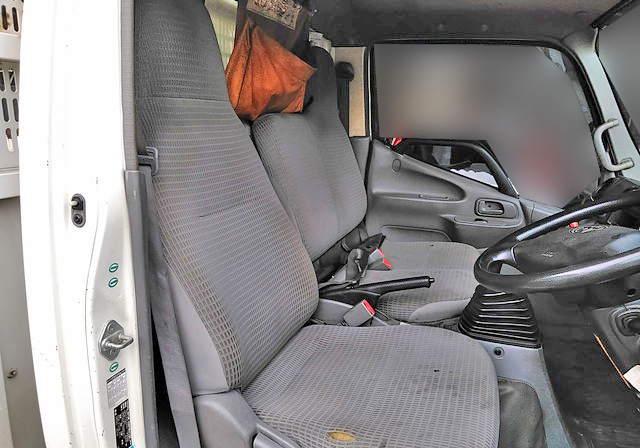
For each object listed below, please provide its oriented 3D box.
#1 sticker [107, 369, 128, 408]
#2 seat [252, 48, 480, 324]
[{"bbox_3d":[-0.336,0.274,0.829,0.004,0.052,0.043,3,12,19],"label":"sticker"},{"bbox_3d":[0.216,-0.170,1.803,0.760,0.960,0.780,3,12,19],"label":"seat"}]

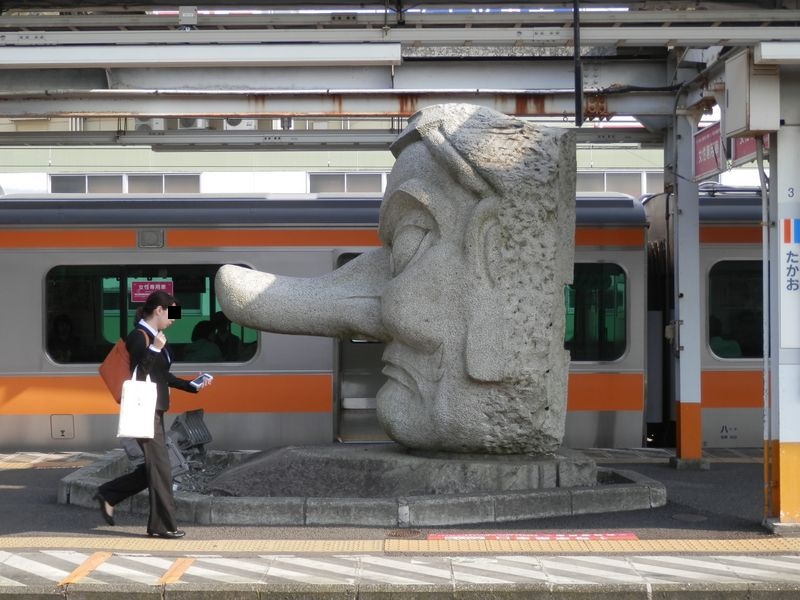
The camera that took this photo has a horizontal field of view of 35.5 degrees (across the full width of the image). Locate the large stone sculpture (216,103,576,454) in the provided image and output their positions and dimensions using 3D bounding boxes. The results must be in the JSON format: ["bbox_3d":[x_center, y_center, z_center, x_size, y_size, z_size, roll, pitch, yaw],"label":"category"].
[{"bbox_3d":[-0.050,-0.160,9.500,2.680,2.600,1.400,0,0,2],"label":"large stone sculpture"}]

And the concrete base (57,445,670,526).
[{"bbox_3d":[-0.260,1.300,9.450,4.360,0.320,2.800,0,0,1],"label":"concrete base"}]

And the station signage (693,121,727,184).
[{"bbox_3d":[2.455,-1.170,9.930,0.060,0.400,1.170,0,0,1],"label":"station signage"}]

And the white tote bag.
[{"bbox_3d":[-1.585,0.630,7.560,0.240,0.430,0.090,3,0,0],"label":"white tote bag"}]

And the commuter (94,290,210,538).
[{"bbox_3d":[-1.530,0.710,7.750,0.720,1.520,0.500,0,0,1],"label":"commuter"}]

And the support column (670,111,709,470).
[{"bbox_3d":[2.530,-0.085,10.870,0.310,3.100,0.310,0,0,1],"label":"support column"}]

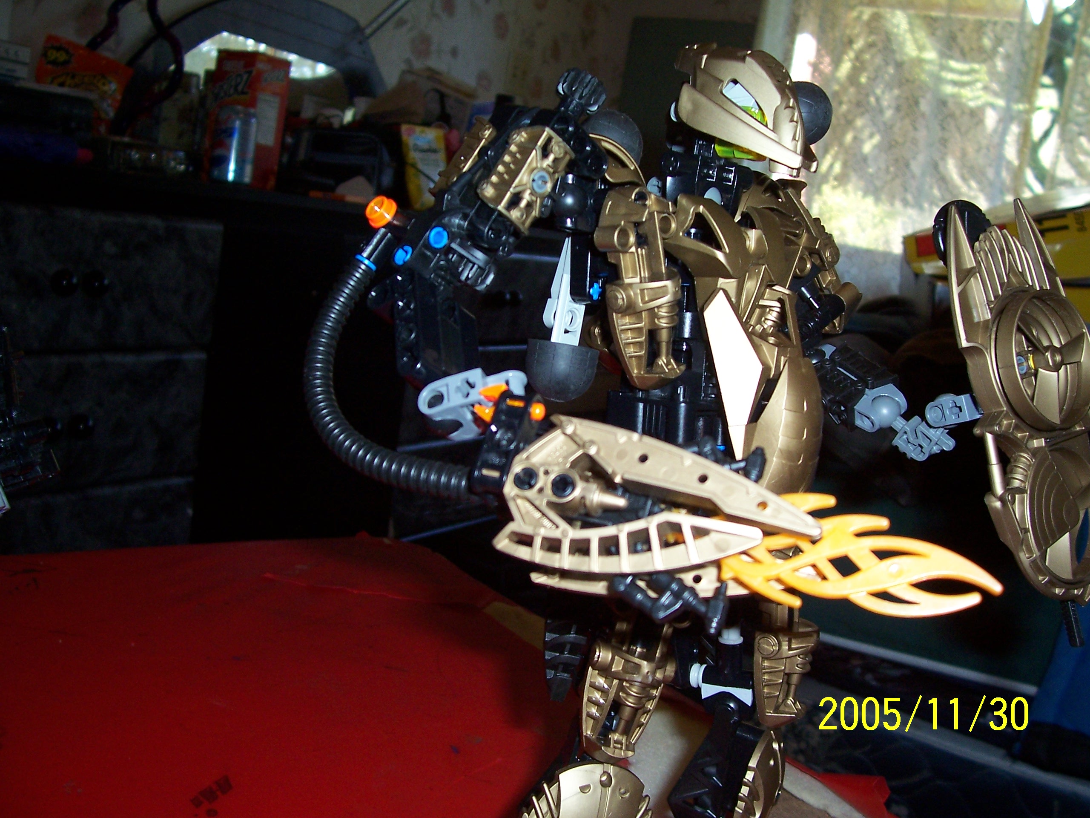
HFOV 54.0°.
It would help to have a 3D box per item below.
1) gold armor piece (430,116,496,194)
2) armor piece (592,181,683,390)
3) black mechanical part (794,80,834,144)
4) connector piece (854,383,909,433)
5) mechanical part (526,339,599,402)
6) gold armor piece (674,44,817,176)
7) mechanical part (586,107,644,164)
[{"bbox_3d":[-0.025,-0.078,0.328,0.013,0.027,0.008,15,-28,50],"label":"gold armor piece"},{"bbox_3d":[0.031,-0.039,0.348,0.018,0.064,0.026,2,10,44],"label":"armor piece"},{"bbox_3d":[0.093,-0.107,0.388,0.023,0.023,0.019,-1,10,-39],"label":"black mechanical part"},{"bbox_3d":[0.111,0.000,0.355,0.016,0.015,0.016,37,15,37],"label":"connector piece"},{"bbox_3d":[0.006,-0.012,0.345,0.023,0.019,0.023,8,6,-1],"label":"mechanical part"},{"bbox_3d":[0.069,-0.101,0.365,0.043,0.036,0.031,21,16,23],"label":"gold armor piece"},{"bbox_3d":[0.022,-0.089,0.355,0.023,0.023,0.019,4,-5,-30],"label":"mechanical part"}]

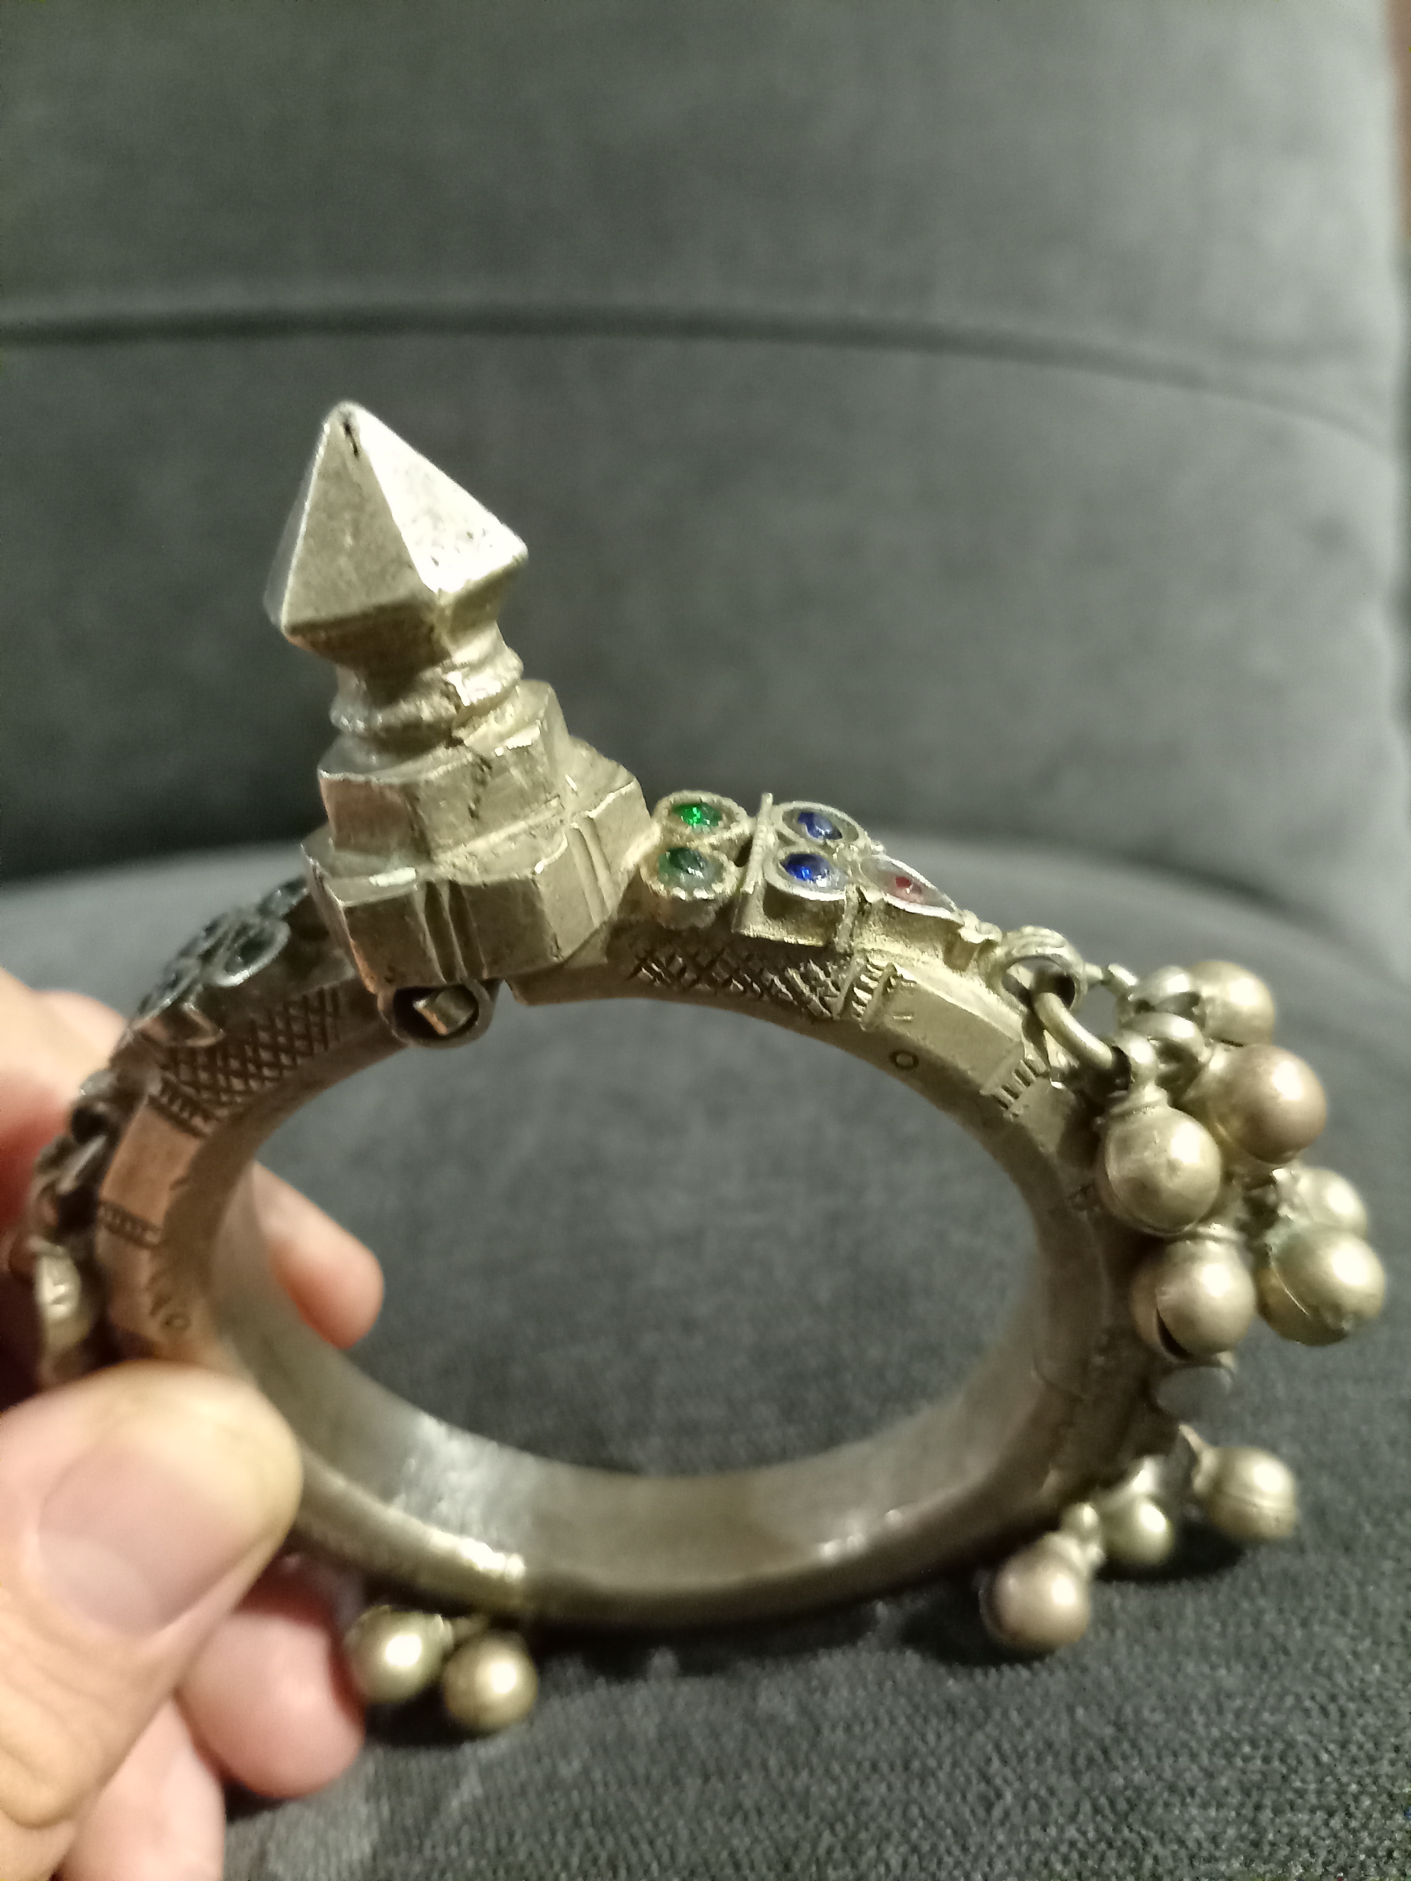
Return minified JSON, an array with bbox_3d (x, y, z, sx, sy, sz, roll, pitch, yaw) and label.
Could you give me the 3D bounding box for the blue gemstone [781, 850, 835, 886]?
[{"bbox_3d":[0.007,-0.005,0.094,0.004,0.002,0.003,13,35,-7],"label":"blue gemstone"}]

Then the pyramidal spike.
[{"bbox_3d":[-0.019,-0.022,0.086,0.016,0.019,0.015,-11,33,0],"label":"pyramidal spike"}]

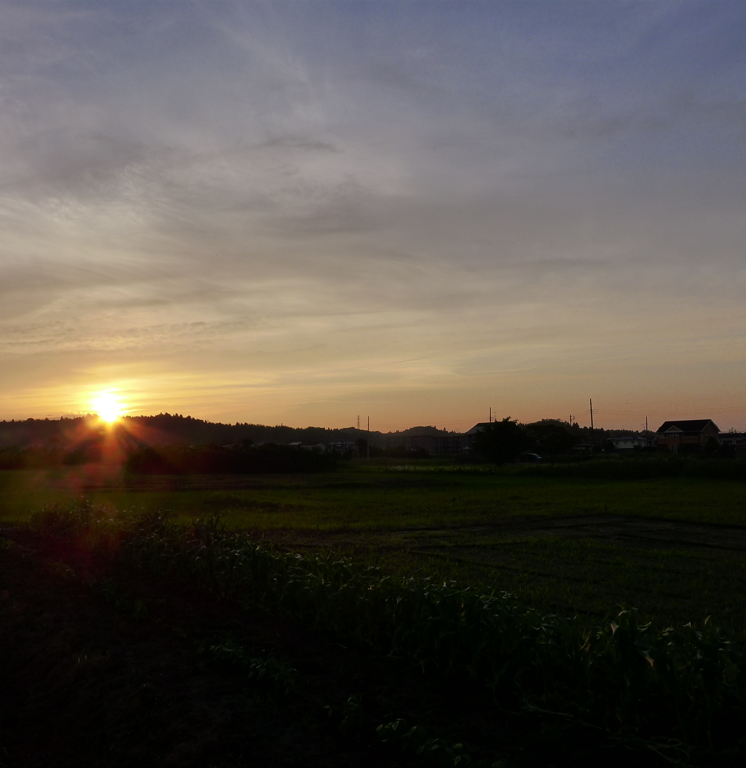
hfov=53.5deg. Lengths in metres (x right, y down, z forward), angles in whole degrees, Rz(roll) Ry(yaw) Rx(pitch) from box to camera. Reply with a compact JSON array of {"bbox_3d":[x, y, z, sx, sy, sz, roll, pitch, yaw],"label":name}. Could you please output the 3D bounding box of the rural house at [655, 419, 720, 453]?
[{"bbox_3d":[81.780,13.670,192.000,9.800,9.000,12.500,4,-6,-39],"label":"rural house"}]

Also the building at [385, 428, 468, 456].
[{"bbox_3d":[29.110,32.720,395.000,12.000,9.500,46.000,4,-6,-42],"label":"building"}]

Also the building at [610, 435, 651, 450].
[{"bbox_3d":[91.230,21.170,262.000,8.500,5.700,12.000,4,-6,-42],"label":"building"}]

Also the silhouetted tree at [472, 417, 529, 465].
[{"bbox_3d":[16.380,7.320,95.000,7.200,6.300,6.800,-1,-5,10],"label":"silhouetted tree"}]

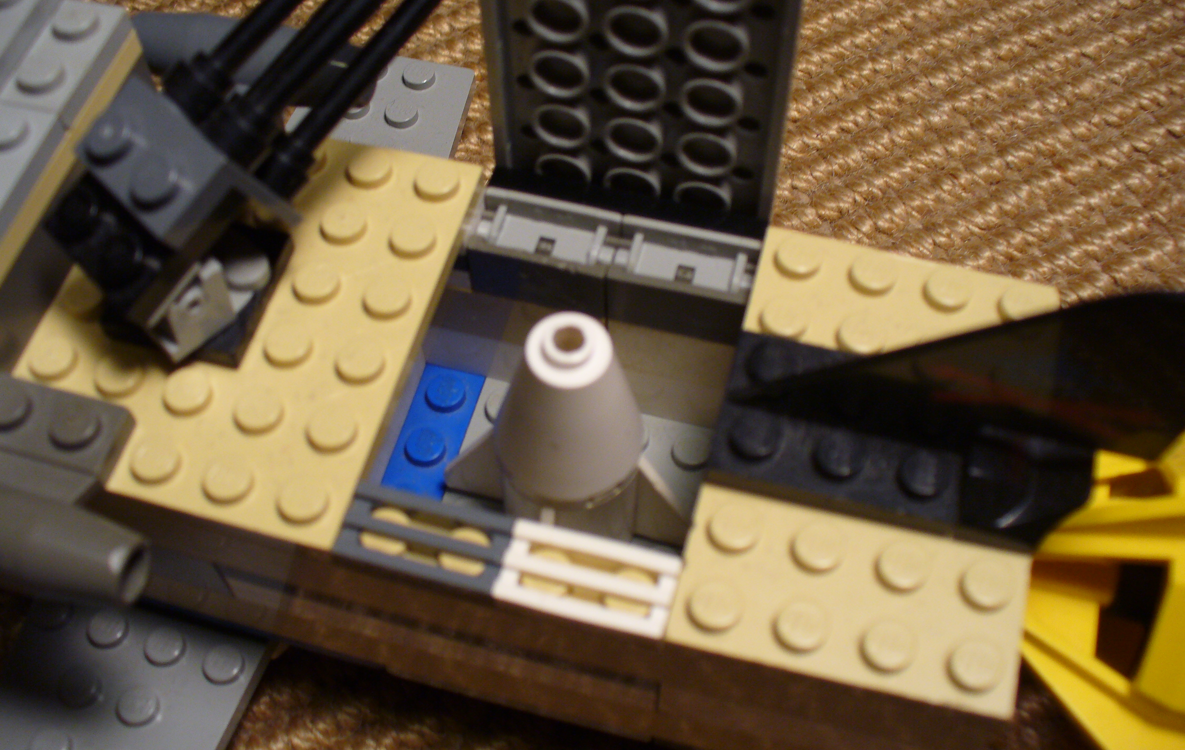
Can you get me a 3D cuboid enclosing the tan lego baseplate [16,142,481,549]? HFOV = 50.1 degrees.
[{"bbox_3d":[-0.041,-0.009,0.136,0.047,0.005,0.048,13,60,8],"label":"tan lego baseplate"}]

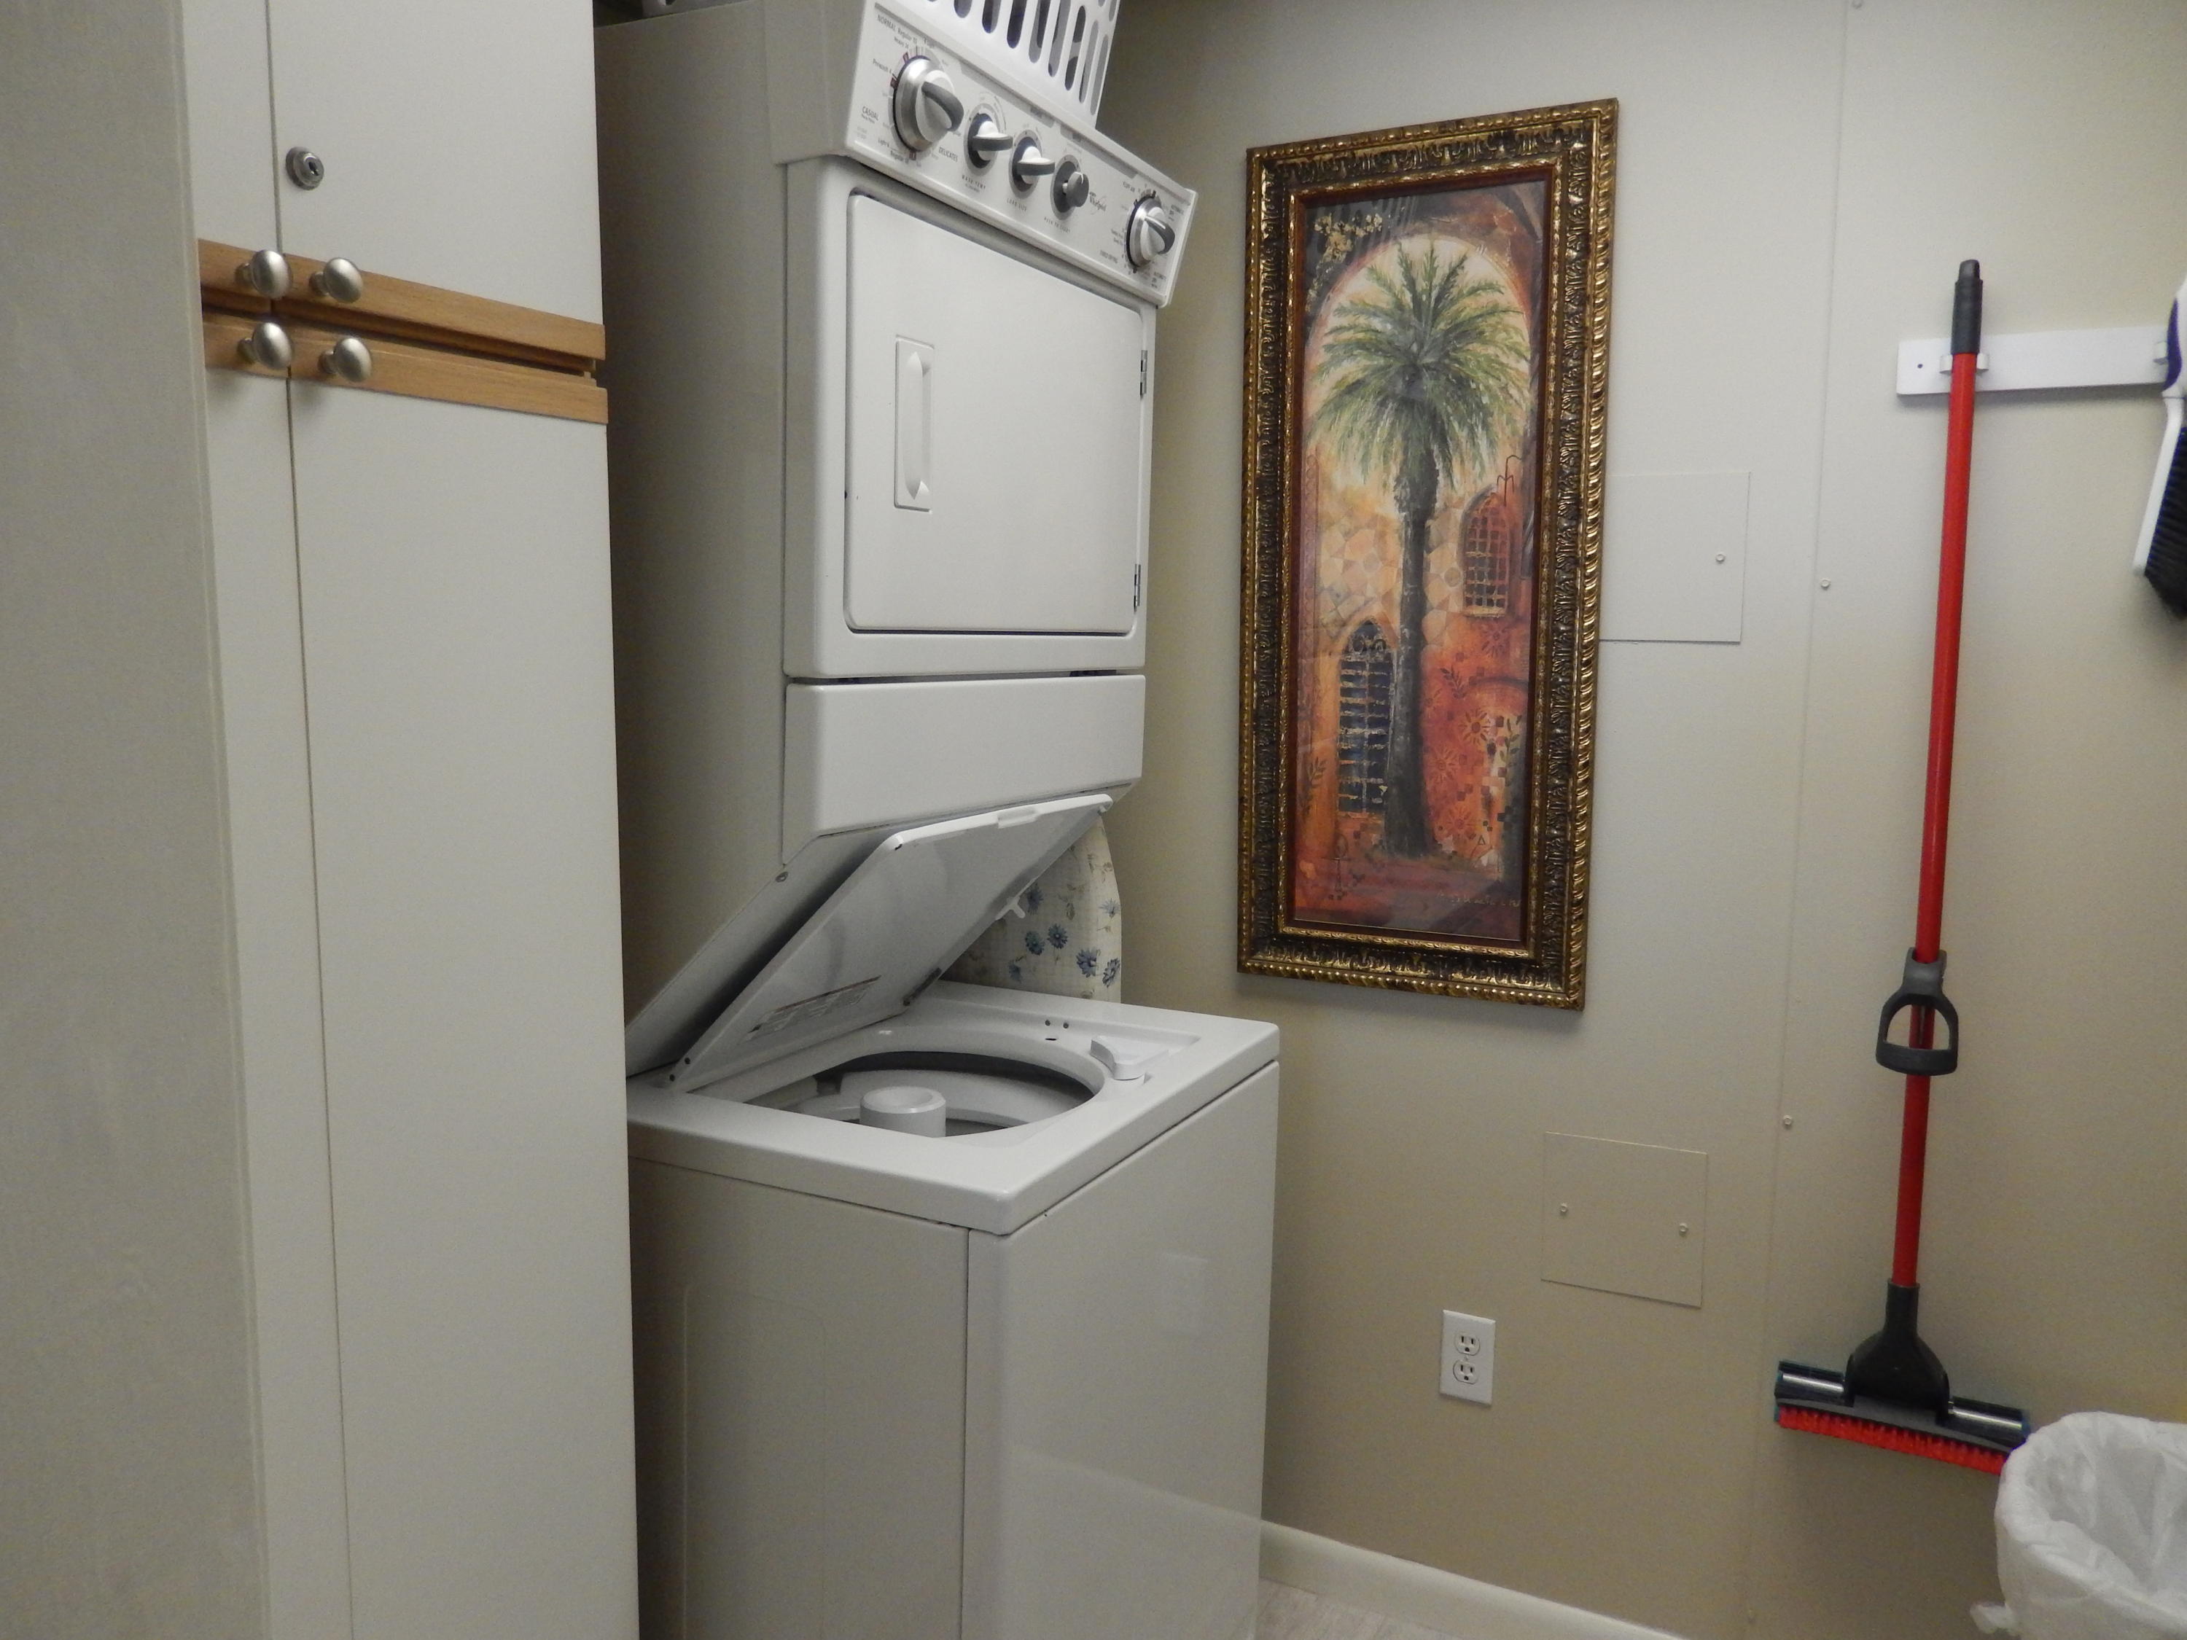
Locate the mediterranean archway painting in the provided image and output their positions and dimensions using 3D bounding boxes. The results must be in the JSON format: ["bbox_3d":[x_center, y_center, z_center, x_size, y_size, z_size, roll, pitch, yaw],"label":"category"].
[{"bbox_3d":[0.397,-0.310,1.962,0.453,1.068,0.035,4,7,27],"label":"mediterranean archway painting"}]

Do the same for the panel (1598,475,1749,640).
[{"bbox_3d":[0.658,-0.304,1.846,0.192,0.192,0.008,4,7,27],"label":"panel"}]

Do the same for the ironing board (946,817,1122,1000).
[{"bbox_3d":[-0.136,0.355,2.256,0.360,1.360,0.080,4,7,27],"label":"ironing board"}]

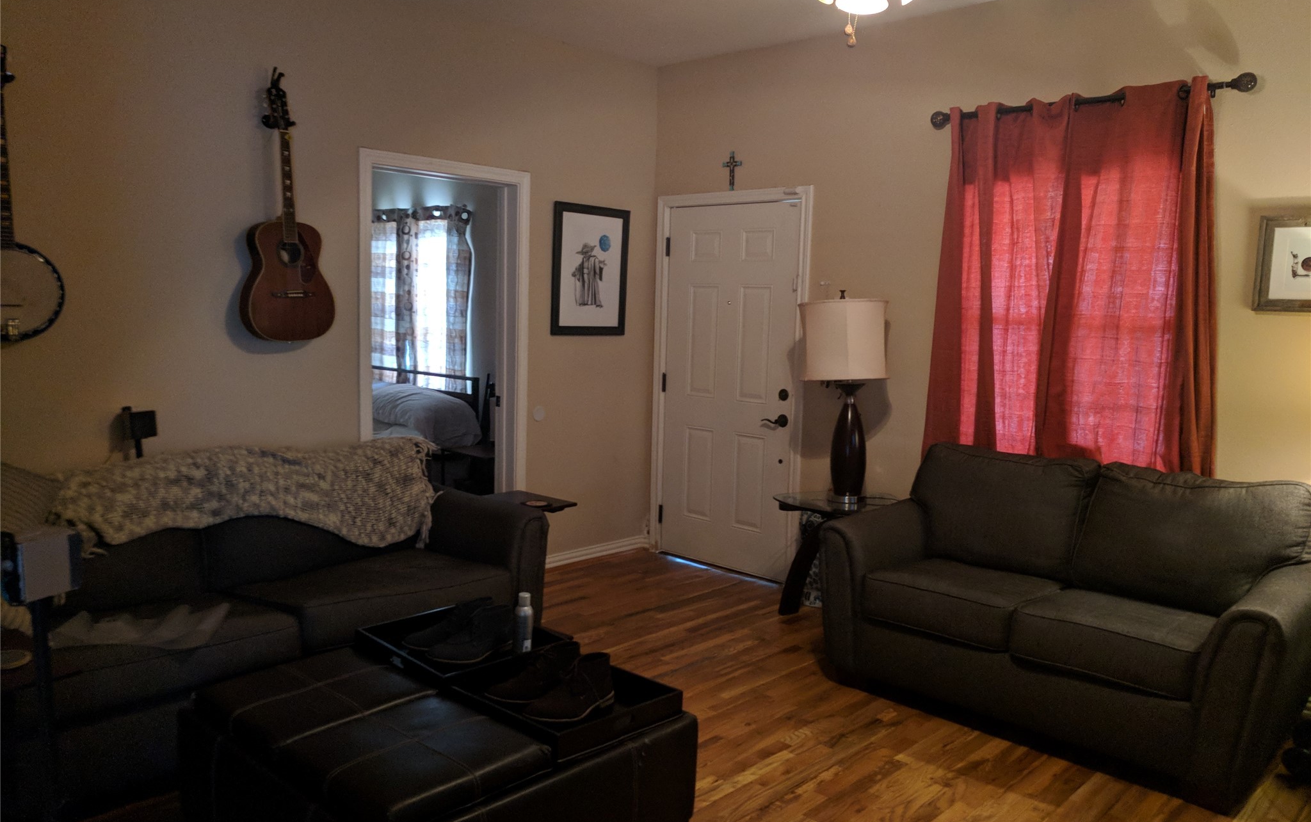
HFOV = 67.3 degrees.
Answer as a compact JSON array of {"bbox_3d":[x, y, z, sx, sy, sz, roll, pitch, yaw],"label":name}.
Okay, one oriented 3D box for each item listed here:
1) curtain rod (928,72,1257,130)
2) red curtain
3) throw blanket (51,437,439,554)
[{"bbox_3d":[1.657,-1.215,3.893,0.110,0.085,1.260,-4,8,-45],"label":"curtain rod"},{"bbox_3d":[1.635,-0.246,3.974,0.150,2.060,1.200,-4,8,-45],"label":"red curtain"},{"bbox_3d":[-1.491,0.348,3.733,0.400,0.410,1.410,8,9,42],"label":"throw blanket"}]

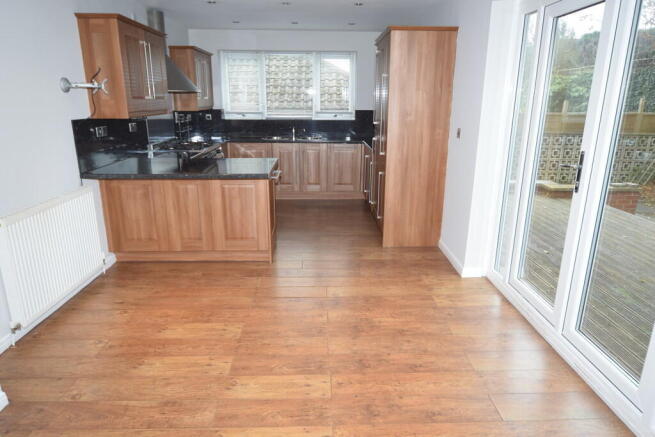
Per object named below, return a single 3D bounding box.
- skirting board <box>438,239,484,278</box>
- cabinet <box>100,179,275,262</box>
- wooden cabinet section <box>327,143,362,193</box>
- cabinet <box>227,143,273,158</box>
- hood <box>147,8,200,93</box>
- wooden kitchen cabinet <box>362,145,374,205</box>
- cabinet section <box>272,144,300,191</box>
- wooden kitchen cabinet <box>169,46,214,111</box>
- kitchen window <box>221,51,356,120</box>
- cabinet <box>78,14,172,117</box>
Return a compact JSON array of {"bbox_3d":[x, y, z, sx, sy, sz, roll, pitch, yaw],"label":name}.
[{"bbox_3d":[1.281,0.366,3.894,0.208,0.099,0.772,0,17,-1],"label":"skirting board"},{"bbox_3d":[-1.290,-0.074,3.989,1.513,0.861,0.639,0,17,-1],"label":"cabinet"},{"bbox_3d":[0.251,-0.830,6.191,0.505,0.718,0.580,0,17,-1],"label":"wooden cabinet section"},{"bbox_3d":[-1.159,-0.769,6.298,0.663,0.861,0.614,0,17,-1],"label":"cabinet"},{"bbox_3d":[-1.847,-1.978,4.791,0.441,0.911,0.812,0,17,-1],"label":"hood"},{"bbox_3d":[0.853,-0.535,5.557,0.594,0.861,1.049,0,17,-1],"label":"wooden kitchen cabinet"},{"bbox_3d":[-0.609,-0.826,6.178,0.405,0.718,0.580,0,17,-1],"label":"cabinet section"},{"bbox_3d":[-1.925,-1.996,5.802,0.332,0.817,0.901,0,17,-1],"label":"wooden kitchen cabinet"},{"bbox_3d":[-0.598,-2.077,6.300,2.096,1.014,0.099,0,17,-1],"label":"kitchen window"},{"bbox_3d":[-1.879,-1.407,3.845,0.332,0.817,1.049,0,17,-1],"label":"cabinet"}]

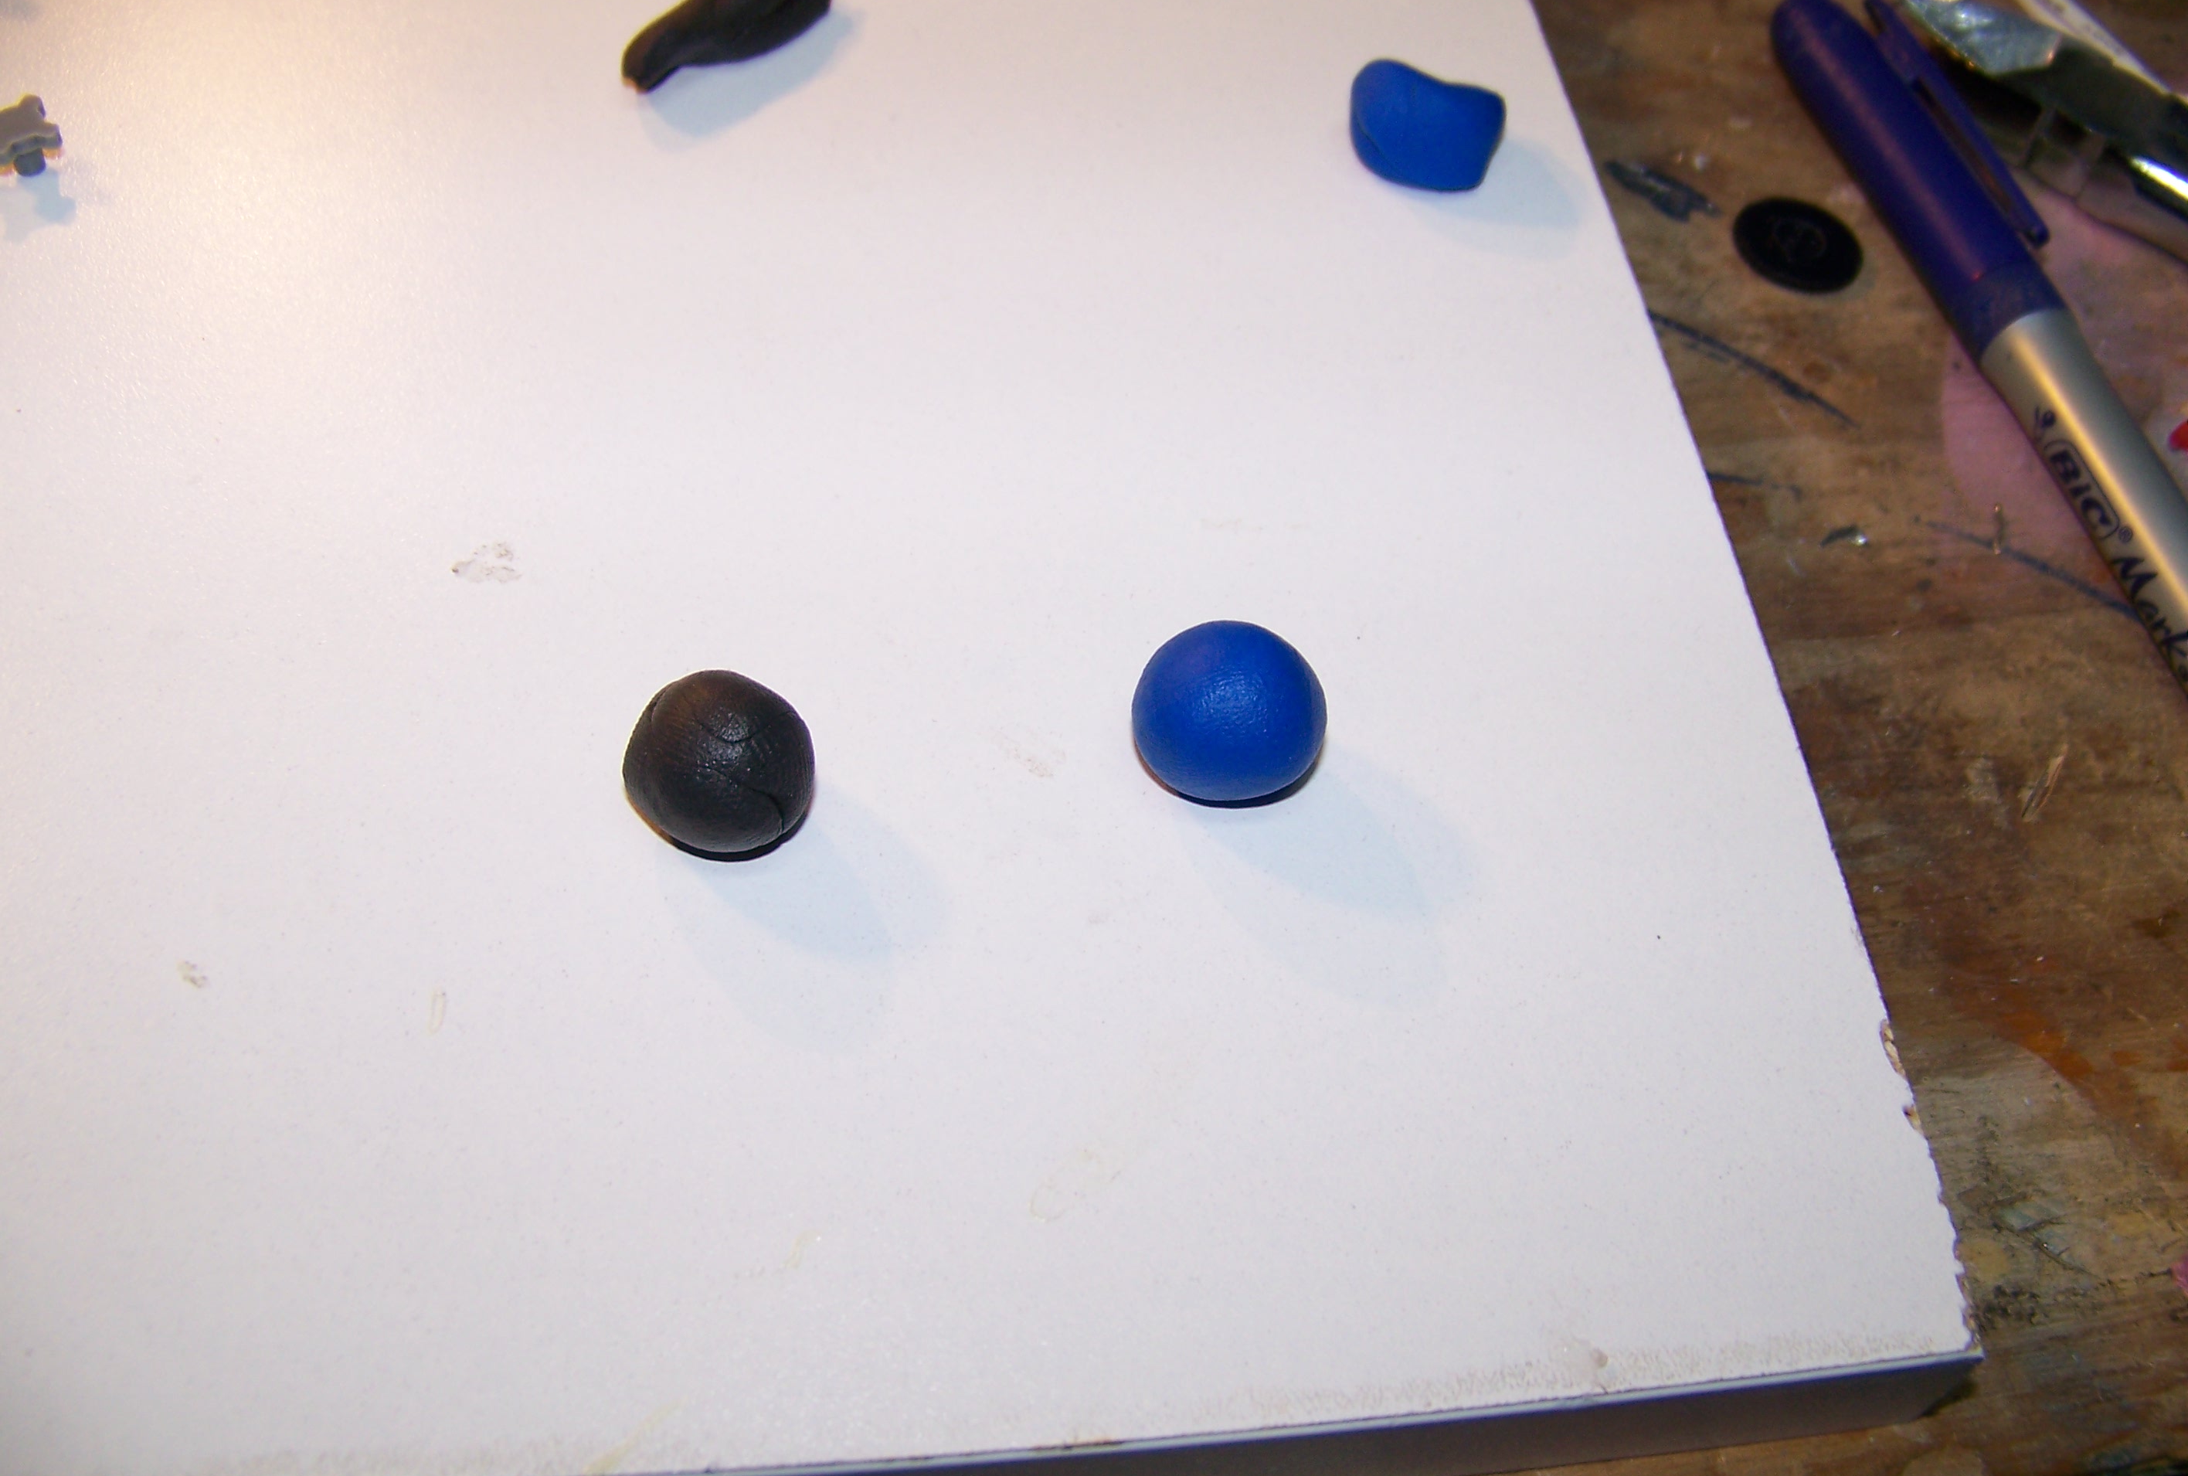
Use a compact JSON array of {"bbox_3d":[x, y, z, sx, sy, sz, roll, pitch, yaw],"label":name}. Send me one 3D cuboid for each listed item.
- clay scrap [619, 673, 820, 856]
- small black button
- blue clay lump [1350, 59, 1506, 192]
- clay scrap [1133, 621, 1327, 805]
[{"bbox_3d":[-0.028,0.002,0.166,0.014,0.012,0.014,8,55,0],"label":"clay scrap"},{"bbox_3d":[0.078,-0.055,0.246,0.015,0.003,0.015,8,55,0],"label":"small black button"},{"bbox_3d":[0.032,-0.061,0.217,0.015,0.011,0.011,8,55,0],"label":"blue clay lump"},{"bbox_3d":[0.011,-0.002,0.172,0.015,0.013,0.015,3,55,-4],"label":"clay scrap"}]

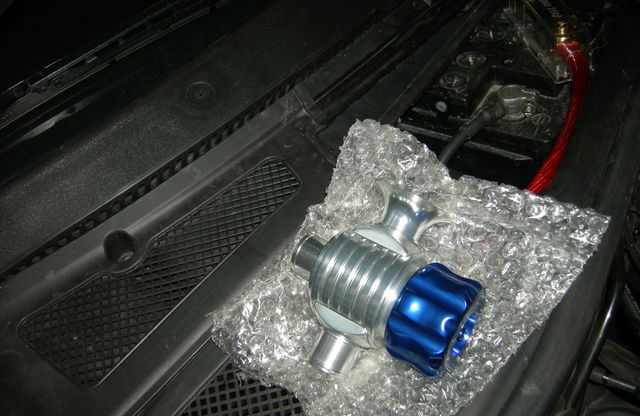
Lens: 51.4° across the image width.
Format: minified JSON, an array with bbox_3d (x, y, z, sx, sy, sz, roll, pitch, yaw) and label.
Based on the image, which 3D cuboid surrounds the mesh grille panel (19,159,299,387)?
[{"bbox_3d":[-0.112,0.033,0.510,0.091,0.015,0.228,29,62,31],"label":"mesh grille panel"}]

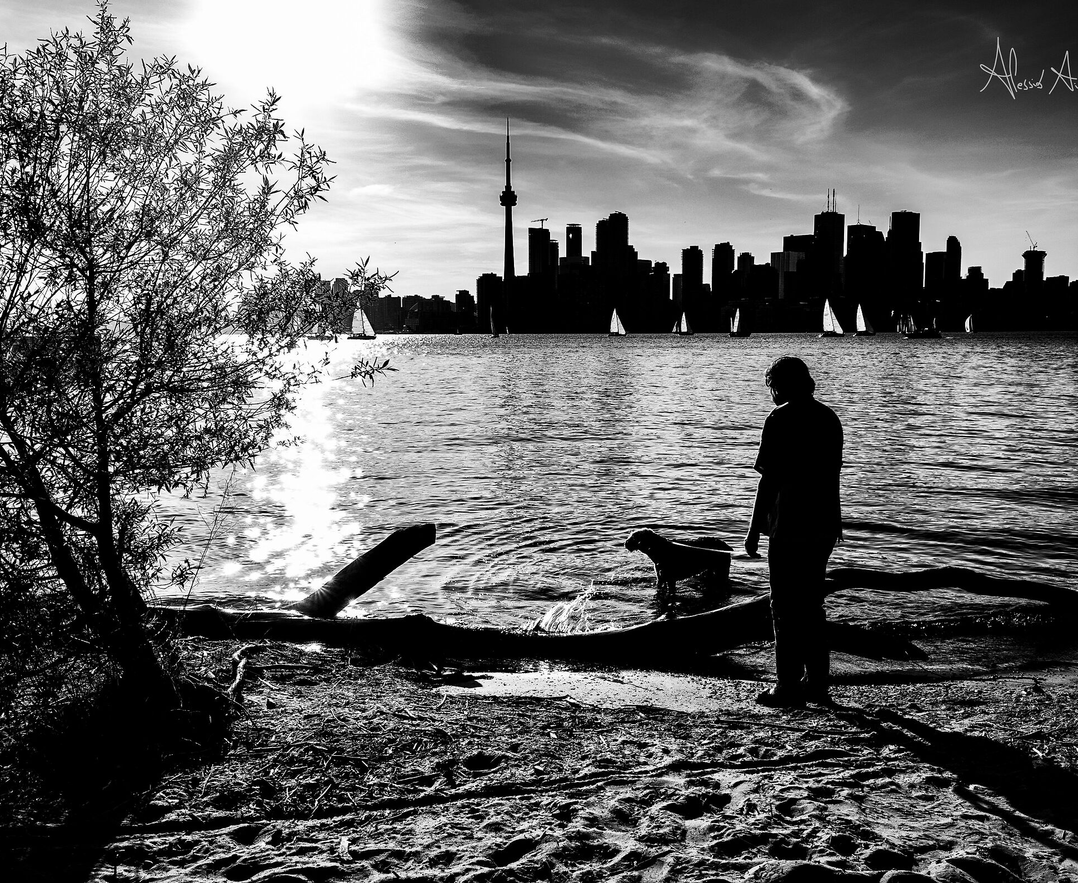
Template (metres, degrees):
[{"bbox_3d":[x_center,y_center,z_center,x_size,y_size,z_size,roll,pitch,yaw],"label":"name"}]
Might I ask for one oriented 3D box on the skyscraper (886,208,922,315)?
[{"bbox_3d":[900.227,-418.655,2531.265,57.000,272.000,52.000,4,7,34],"label":"skyscraper"}]

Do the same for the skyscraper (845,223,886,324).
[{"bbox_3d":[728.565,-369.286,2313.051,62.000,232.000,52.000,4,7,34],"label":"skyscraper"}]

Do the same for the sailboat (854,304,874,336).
[{"bbox_3d":[138.968,-51.818,440.739,9.300,13.600,2.900,-1,6,-5],"label":"sailboat"}]

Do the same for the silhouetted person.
[{"bbox_3d":[1.252,0.439,5.094,0.500,1.710,0.370,-6,8,-43],"label":"silhouetted person"}]

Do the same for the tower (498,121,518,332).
[{"bbox_3d":[-82.153,-565.348,2696.456,54.000,553.000,54.000,0,6,0],"label":"tower"}]

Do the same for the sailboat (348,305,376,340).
[{"bbox_3d":[-57.878,-39.702,337.814,9.400,12.800,3.000,0,6,-2],"label":"sailboat"}]

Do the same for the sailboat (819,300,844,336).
[{"bbox_3d":[107.361,-45.546,380.563,9.600,14.000,3.000,-2,6,-12],"label":"sailboat"}]

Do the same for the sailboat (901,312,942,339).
[{"bbox_3d":[107.375,-32.792,288.962,11.300,7.800,3.400,1,6,15],"label":"sailboat"}]

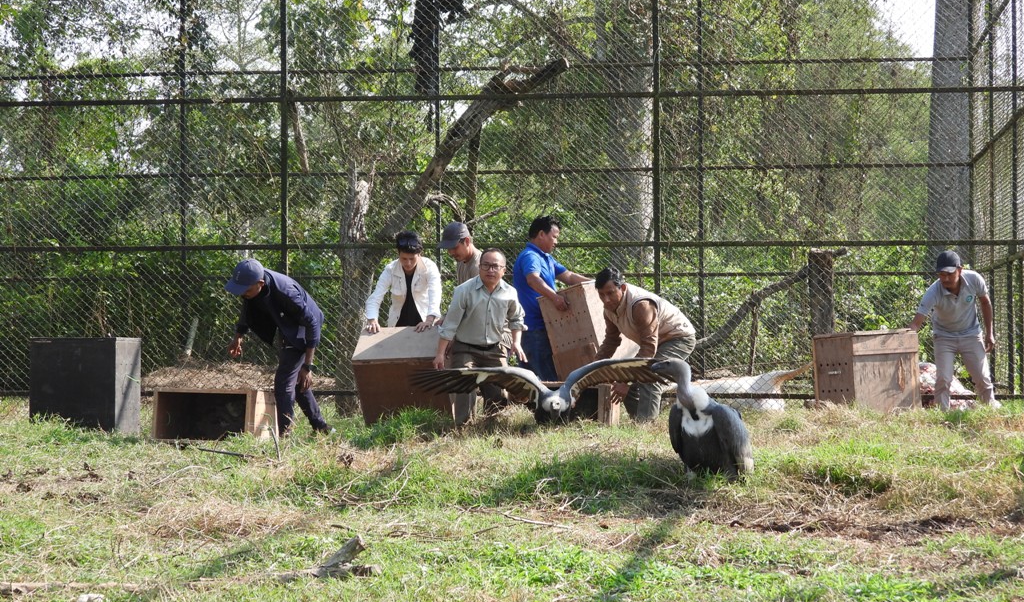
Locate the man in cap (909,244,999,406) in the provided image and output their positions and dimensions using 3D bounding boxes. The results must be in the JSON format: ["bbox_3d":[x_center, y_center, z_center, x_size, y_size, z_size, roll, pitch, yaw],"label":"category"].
[{"bbox_3d":[3.383,0.261,17.000,0.680,1.290,0.580,0,-1,13],"label":"man in cap"}]

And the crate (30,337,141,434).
[{"bbox_3d":[-3.030,0.592,15.803,0.594,0.664,0.610,0,-1,7],"label":"crate"}]

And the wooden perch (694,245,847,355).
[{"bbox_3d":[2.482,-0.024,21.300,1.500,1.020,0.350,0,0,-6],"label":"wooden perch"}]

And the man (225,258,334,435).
[{"bbox_3d":[-1.659,0.326,15.900,0.750,1.280,0.550,0,-1,-30],"label":"man"}]

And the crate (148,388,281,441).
[{"bbox_3d":[-2.075,0.781,15.518,0.692,0.360,0.640,0,-1,7],"label":"crate"}]

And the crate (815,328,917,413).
[{"bbox_3d":[2.736,0.540,17.139,0.654,0.600,0.468,-3,0,-40],"label":"crate"}]

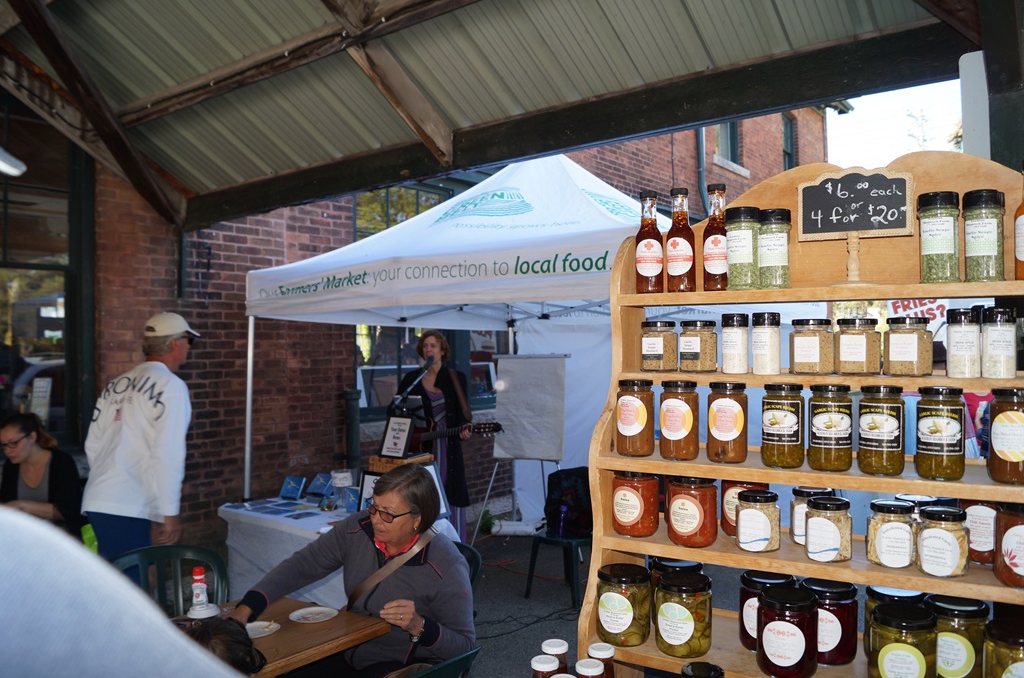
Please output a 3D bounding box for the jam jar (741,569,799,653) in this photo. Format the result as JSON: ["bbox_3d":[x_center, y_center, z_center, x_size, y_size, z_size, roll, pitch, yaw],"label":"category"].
[{"bbox_3d":[0.407,0.431,1.224,0.084,0.105,0.084,0,-1,0],"label":"jam jar"}]

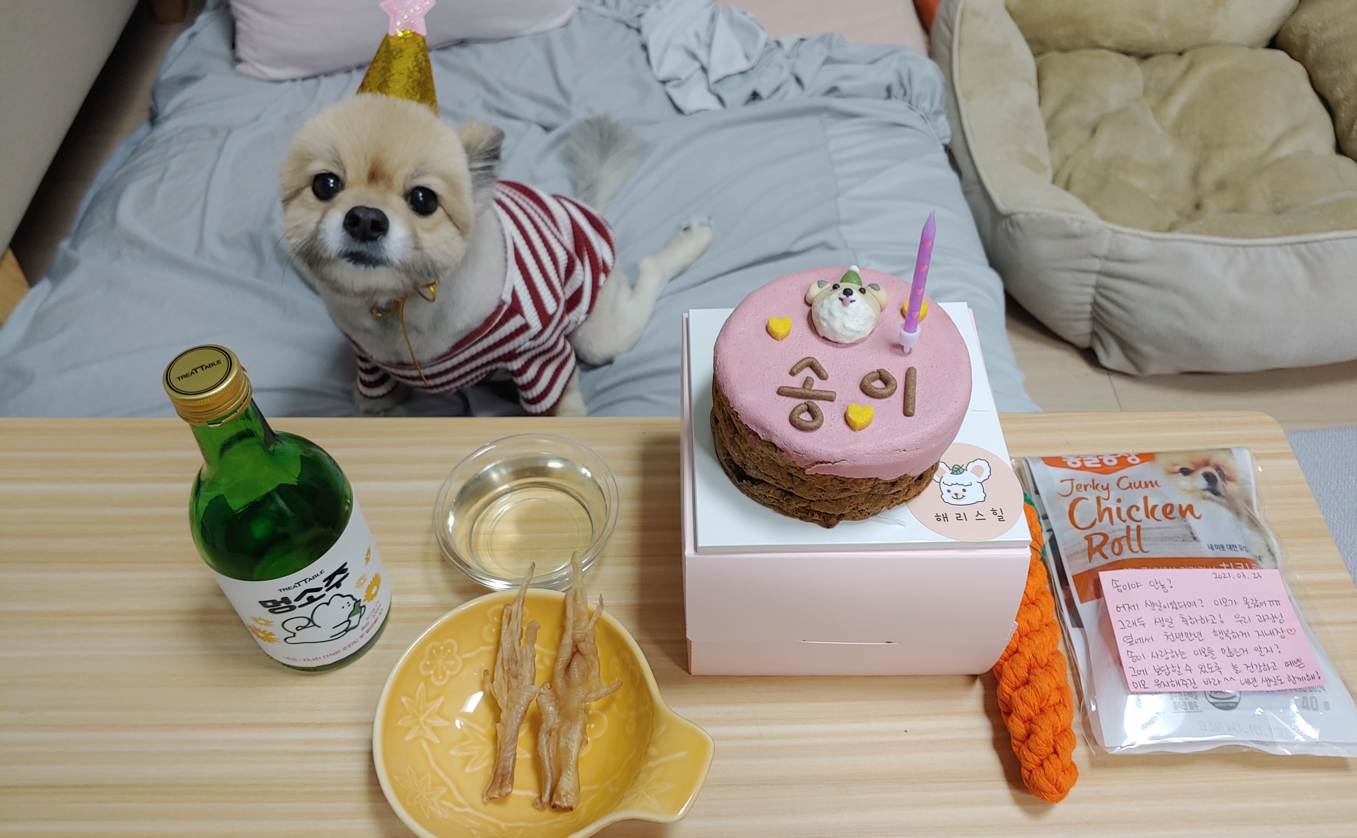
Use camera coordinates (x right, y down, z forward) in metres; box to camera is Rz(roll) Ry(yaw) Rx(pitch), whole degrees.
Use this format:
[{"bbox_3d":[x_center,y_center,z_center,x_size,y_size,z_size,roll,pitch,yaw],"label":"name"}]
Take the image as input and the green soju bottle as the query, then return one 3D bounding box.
[{"bbox_3d":[-0.193,0.043,0.468,0.073,0.192,0.073,-29,56,-22],"label":"green soju bottle"}]

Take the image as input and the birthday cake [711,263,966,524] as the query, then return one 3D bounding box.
[{"bbox_3d":[0.071,-0.015,0.438,0.108,0.068,0.108,0,50,0],"label":"birthday cake"}]

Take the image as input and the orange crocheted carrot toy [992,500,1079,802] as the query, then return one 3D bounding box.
[{"bbox_3d":[0.180,0.100,0.522,0.038,0.036,0.210,3,51,3],"label":"orange crocheted carrot toy"}]

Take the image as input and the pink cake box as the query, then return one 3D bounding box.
[{"bbox_3d":[0.080,0.037,0.518,0.151,0.123,0.151,0,50,0],"label":"pink cake box"}]

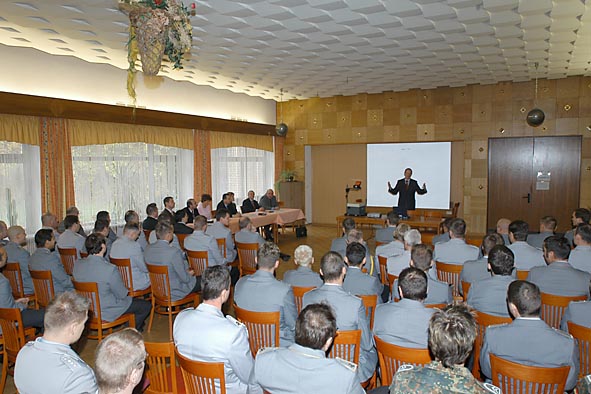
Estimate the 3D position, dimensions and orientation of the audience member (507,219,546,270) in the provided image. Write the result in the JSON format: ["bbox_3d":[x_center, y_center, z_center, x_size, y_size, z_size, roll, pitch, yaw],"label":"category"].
[{"bbox_3d":[2.592,0.932,4.626,0.540,1.350,0.800,2,6,27],"label":"audience member"}]

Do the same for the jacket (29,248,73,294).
[{"bbox_3d":[-2.716,0.889,4.749,0.510,0.700,0.430,3,6,31],"label":"jacket"}]

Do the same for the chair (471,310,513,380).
[{"bbox_3d":[1.655,1.307,3.336,0.450,0.870,0.500,3,6,32],"label":"chair"}]

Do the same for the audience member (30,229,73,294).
[{"bbox_3d":[-2.646,1.005,4.894,0.520,1.320,0.800,3,6,31],"label":"audience member"}]

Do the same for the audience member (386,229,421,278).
[{"bbox_3d":[1.327,0.993,4.461,0.530,1.350,0.800,3,6,31],"label":"audience member"}]

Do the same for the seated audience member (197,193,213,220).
[{"bbox_3d":[-1.763,0.607,8.988,0.800,1.280,0.540,-1,5,-1],"label":"seated audience member"}]

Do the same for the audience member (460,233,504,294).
[{"bbox_3d":[1.996,1.018,4.123,0.530,1.350,0.800,3,6,31],"label":"audience member"}]

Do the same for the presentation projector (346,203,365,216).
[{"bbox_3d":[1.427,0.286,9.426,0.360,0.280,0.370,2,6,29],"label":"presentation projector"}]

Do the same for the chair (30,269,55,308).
[{"bbox_3d":[-2.534,1.191,4.473,0.440,0.880,0.520,3,5,35],"label":"chair"}]

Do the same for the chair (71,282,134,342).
[{"bbox_3d":[-1.919,1.213,4.211,0.450,0.870,0.500,3,6,30],"label":"chair"}]

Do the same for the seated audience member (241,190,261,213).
[{"bbox_3d":[-1.005,0.495,10.274,0.800,1.280,0.520,3,7,35],"label":"seated audience member"}]

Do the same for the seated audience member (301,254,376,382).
[{"bbox_3d":[0.391,1.078,3.370,0.540,1.350,0.800,2,6,27],"label":"seated audience member"}]

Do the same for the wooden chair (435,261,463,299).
[{"bbox_3d":[1.871,1.142,4.794,0.450,0.870,0.500,2,5,22],"label":"wooden chair"}]

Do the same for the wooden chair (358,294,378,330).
[{"bbox_3d":[0.556,1.235,3.812,0.450,0.870,0.500,1,5,14],"label":"wooden chair"}]

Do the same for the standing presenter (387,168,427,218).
[{"bbox_3d":[2.581,0.245,9.496,0.880,1.800,0.420,2,6,22],"label":"standing presenter"}]

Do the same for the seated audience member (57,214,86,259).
[{"bbox_3d":[-2.974,0.897,6.008,0.530,1.330,0.800,3,6,31],"label":"seated audience member"}]

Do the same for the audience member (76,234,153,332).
[{"bbox_3d":[-1.830,0.996,4.271,0.520,1.290,0.820,3,6,40],"label":"audience member"}]

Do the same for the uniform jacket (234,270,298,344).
[{"bbox_3d":[-0.244,0.966,3.480,0.520,0.740,0.430,2,6,28],"label":"uniform jacket"}]

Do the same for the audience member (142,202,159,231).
[{"bbox_3d":[-2.246,0.771,7.201,0.530,1.340,0.800,3,6,32],"label":"audience member"}]

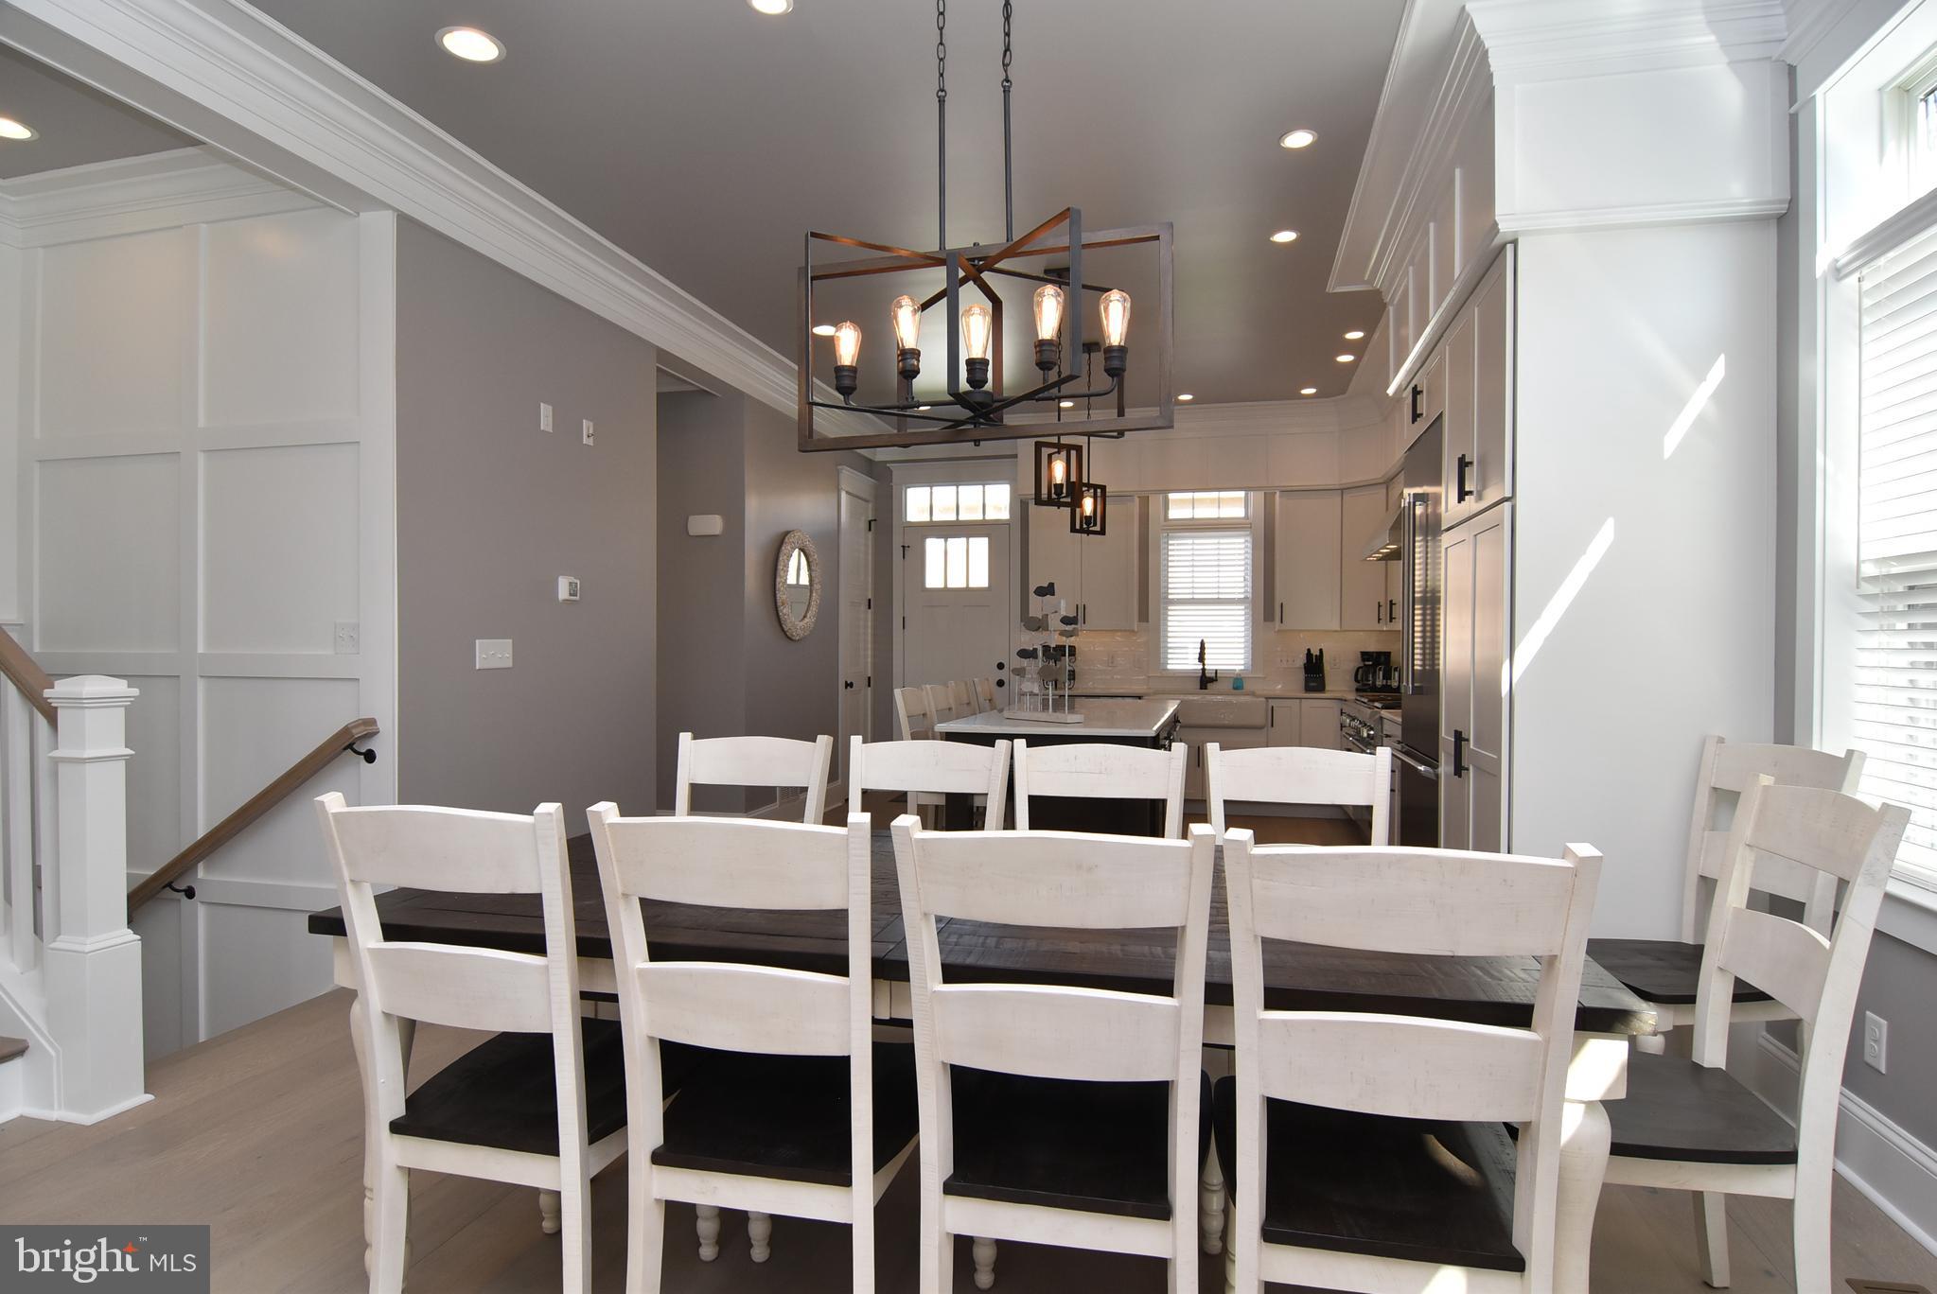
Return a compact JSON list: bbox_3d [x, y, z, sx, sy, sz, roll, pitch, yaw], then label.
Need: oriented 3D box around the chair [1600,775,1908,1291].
[{"bbox_3d":[1.274,0.769,1.820,0.565,1.020,0.475,0,0,15],"label":"chair"}]

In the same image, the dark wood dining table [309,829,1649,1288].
[{"bbox_3d":[-0.028,0.886,2.085,2.250,0.760,1.035,0,0,13],"label":"dark wood dining table"}]

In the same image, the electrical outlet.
[{"bbox_3d":[2.070,0.901,2.205,0.012,0.125,0.077,0,0,15],"label":"electrical outlet"}]

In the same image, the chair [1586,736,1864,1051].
[{"bbox_3d":[1.821,0.755,2.469,0.520,1.014,0.460,0,0,-2],"label":"chair"}]

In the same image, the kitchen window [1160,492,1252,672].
[{"bbox_3d":[1.886,-0.523,7.681,0.710,1.430,0.110,0,0,15],"label":"kitchen window"}]

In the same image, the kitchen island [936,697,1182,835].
[{"bbox_3d":[0.586,0.806,5.214,0.945,0.914,2.150,0,0,15],"label":"kitchen island"}]

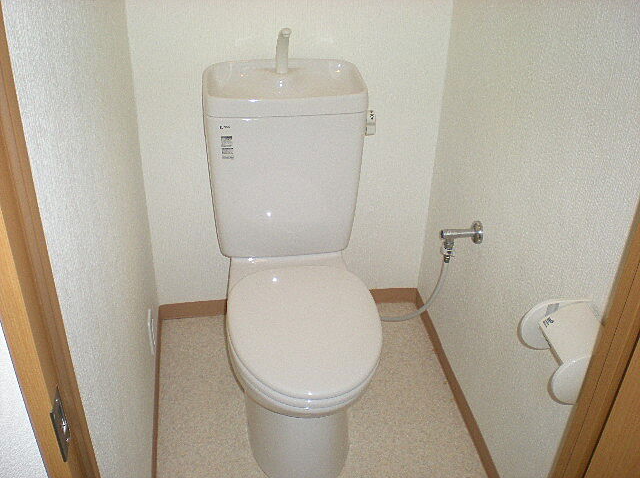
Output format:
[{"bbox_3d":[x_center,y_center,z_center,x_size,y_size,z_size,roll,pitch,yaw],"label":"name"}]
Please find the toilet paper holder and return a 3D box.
[{"bbox_3d":[0.438,0.194,1.228,0.125,0.113,0.144,-3,33,-8],"label":"toilet paper holder"}]

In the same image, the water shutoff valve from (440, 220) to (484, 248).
[{"bbox_3d":[0.356,-0.007,1.789,0.101,0.073,0.060,-3,33,-8],"label":"water shutoff valve"}]

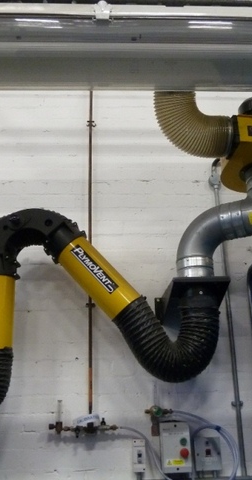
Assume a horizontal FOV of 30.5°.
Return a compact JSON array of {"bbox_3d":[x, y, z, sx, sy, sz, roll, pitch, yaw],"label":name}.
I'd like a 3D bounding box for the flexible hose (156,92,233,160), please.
[{"bbox_3d":[0.297,-0.541,2.066,0.334,0.368,0.180,-1,-19,-1],"label":"flexible hose"}]

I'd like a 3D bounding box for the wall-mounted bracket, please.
[{"bbox_3d":[0.301,0.281,2.039,0.300,0.135,0.405,-1,-19,-1],"label":"wall-mounted bracket"}]

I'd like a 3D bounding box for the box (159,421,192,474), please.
[{"bbox_3d":[0.213,0.892,1.995,0.121,0.196,0.095,-1,-19,-1],"label":"box"}]

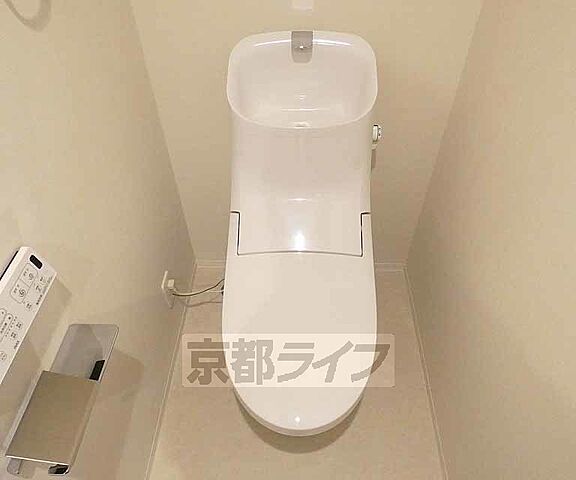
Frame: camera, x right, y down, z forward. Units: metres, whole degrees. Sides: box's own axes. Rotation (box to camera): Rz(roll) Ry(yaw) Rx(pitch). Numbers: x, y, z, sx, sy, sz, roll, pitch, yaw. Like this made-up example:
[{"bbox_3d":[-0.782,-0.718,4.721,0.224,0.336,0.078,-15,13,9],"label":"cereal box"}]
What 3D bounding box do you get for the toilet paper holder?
[{"bbox_3d":[-0.348,0.246,0.592,0.097,0.060,0.215,1,46,2],"label":"toilet paper holder"}]

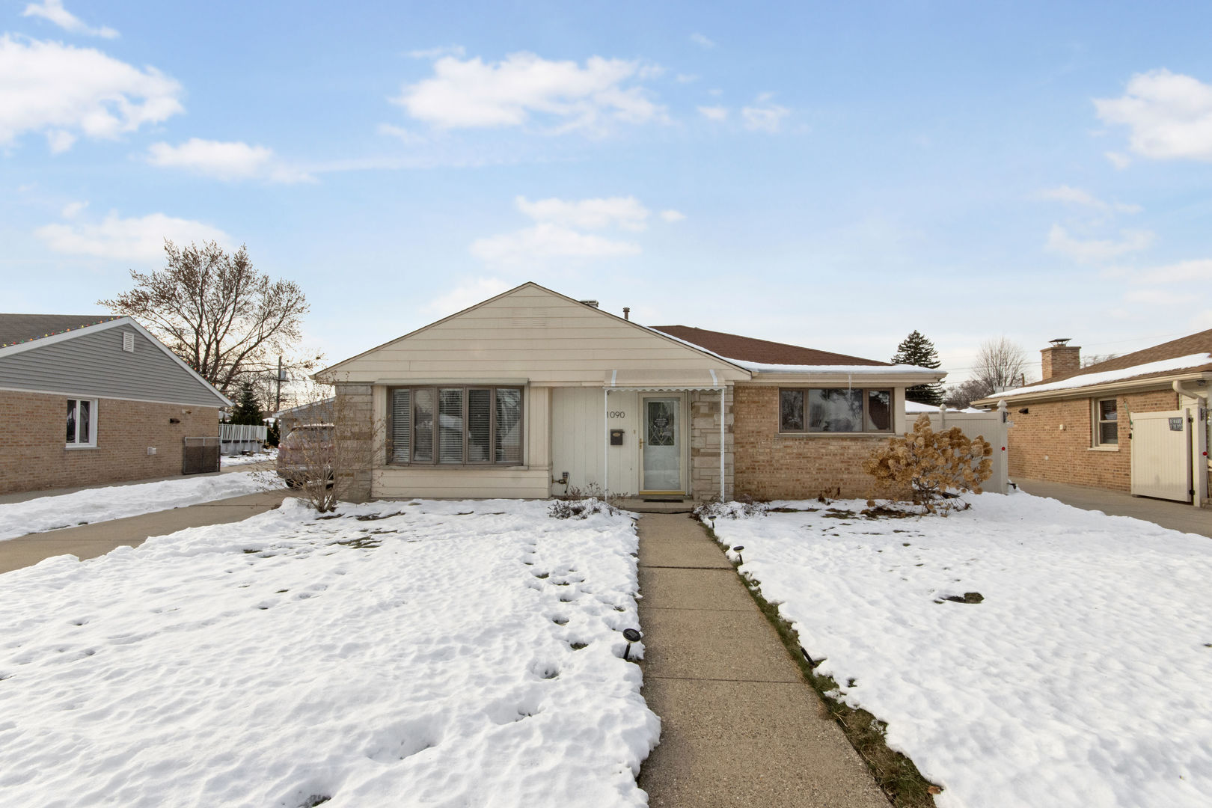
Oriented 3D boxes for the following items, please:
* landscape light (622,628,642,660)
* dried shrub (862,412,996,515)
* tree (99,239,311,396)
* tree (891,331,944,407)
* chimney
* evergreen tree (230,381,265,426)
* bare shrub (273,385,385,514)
[{"bbox_3d":[0.187,1.964,4.070,0.140,0.260,0.140,10,6,2],"label":"landscape light"},{"bbox_3d":[5.390,1.020,8.450,1.900,1.670,1.700,0,-3,2],"label":"dried shrub"},{"bbox_3d":[-20.500,-2.750,26.000,8.600,11.300,8.400,0,-3,2],"label":"tree"},{"bbox_3d":[22.100,-0.840,36.000,4.200,8.900,4.200,0,-3,2],"label":"tree"},{"bbox_3d":[14.100,-1.330,15.650,0.770,1.400,0.470,0,-3,10],"label":"chimney"},{"bbox_3d":[-25.600,0.980,36.000,2.300,5.200,2.300,0,-3,2],"label":"evergreen tree"},{"bbox_3d":[-4.720,0.740,8.600,1.700,2.200,1.600,0,-3,2],"label":"bare shrub"}]

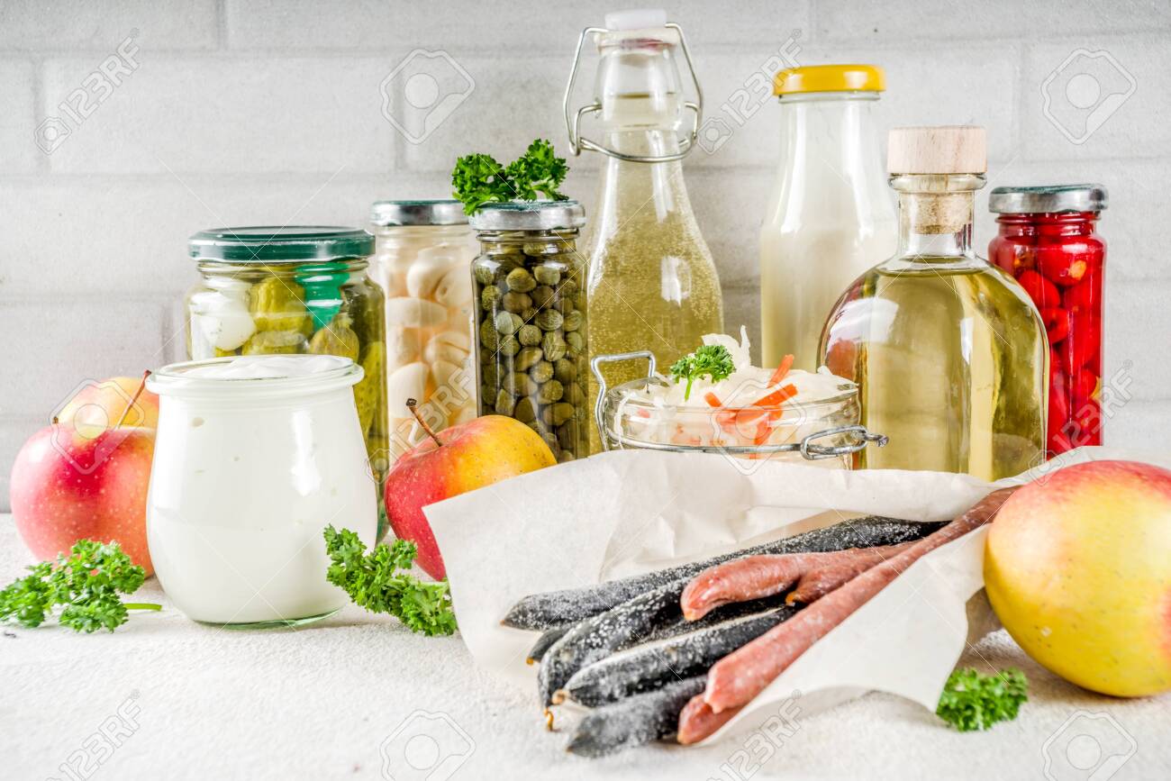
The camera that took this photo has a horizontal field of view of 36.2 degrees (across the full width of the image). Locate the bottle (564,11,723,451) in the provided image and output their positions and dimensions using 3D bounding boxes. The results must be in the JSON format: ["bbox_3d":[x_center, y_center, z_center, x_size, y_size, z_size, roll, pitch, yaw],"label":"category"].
[{"bbox_3d":[0.025,-0.057,0.735,0.061,0.194,0.061,-1,8,0],"label":"bottle"}]

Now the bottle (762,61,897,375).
[{"bbox_3d":[0.102,-0.047,0.739,0.059,0.171,0.059,-1,8,0],"label":"bottle"}]

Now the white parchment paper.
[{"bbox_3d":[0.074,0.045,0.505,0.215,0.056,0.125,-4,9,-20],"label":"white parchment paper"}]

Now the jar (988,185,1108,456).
[{"bbox_3d":[0.182,-0.018,0.705,0.047,0.122,0.047,-1,8,0],"label":"jar"}]

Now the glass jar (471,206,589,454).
[{"bbox_3d":[-0.021,-0.013,0.700,0.046,0.118,0.046,-1,8,0],"label":"glass jar"}]

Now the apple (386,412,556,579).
[{"bbox_3d":[-0.035,0.037,0.577,0.058,0.055,0.058,-1,8,0],"label":"apple"}]

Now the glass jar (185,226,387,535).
[{"bbox_3d":[-0.115,-0.005,0.685,0.077,0.110,0.077,-1,8,0],"label":"glass jar"}]

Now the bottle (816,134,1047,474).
[{"bbox_3d":[0.122,-0.018,0.626,0.080,0.146,0.080,-1,8,0],"label":"bottle"}]

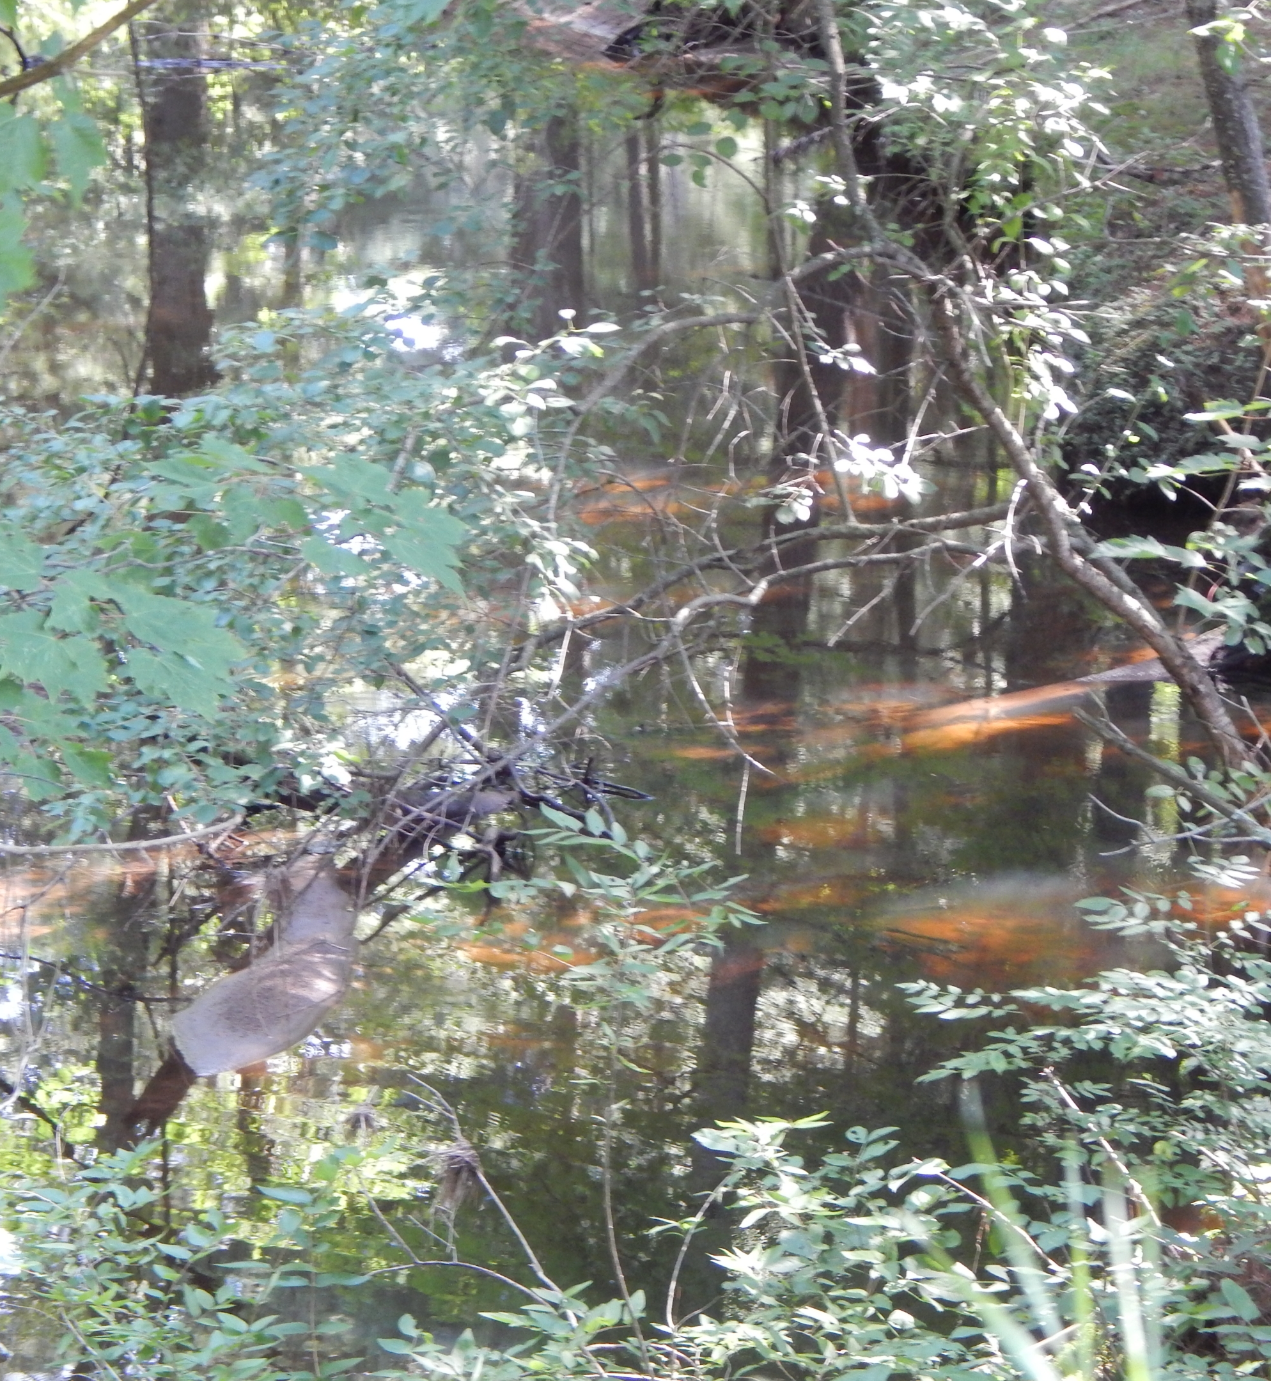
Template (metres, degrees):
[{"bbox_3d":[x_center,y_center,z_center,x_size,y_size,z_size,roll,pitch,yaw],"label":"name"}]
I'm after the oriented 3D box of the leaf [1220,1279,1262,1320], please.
[{"bbox_3d":[0.722,0.726,7.300,0.030,0.060,0.020,-38,0,7],"label":"leaf"}]

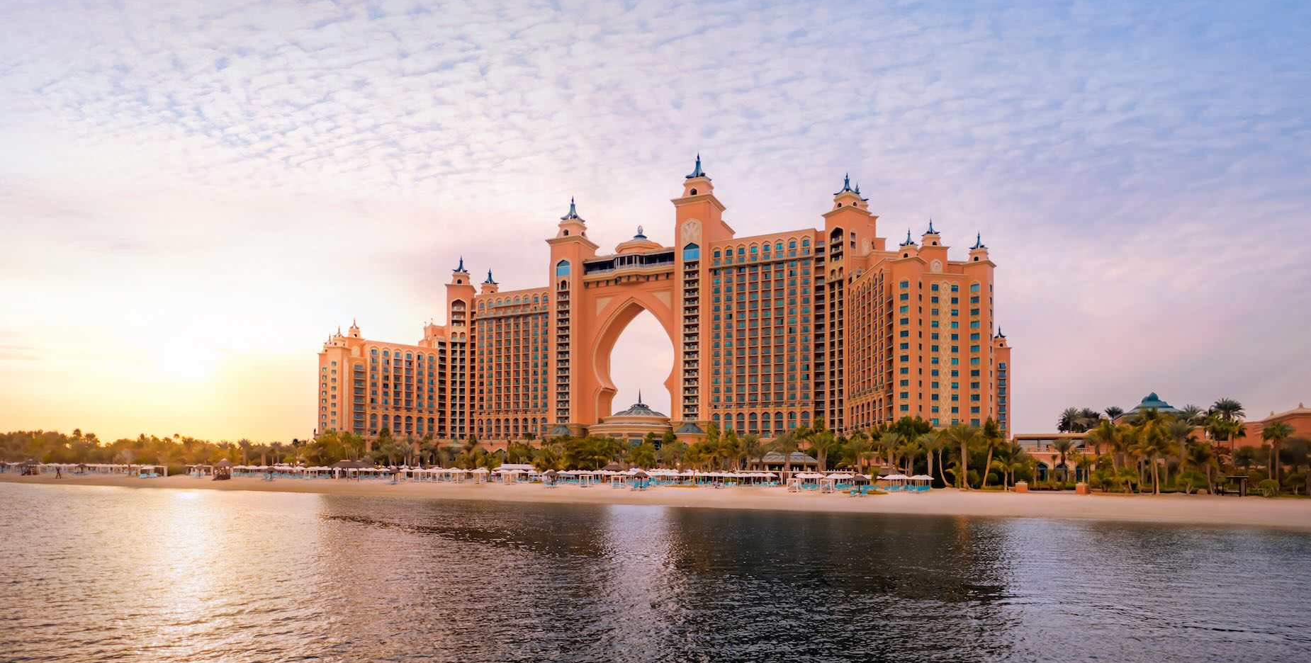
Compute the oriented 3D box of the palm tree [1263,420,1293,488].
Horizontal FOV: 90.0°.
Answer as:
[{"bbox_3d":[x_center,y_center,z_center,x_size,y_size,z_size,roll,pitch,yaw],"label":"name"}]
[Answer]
[{"bbox_3d":[93.053,18.239,98.000,3.600,9.960,3.600,-7,-10,43],"label":"palm tree"}]

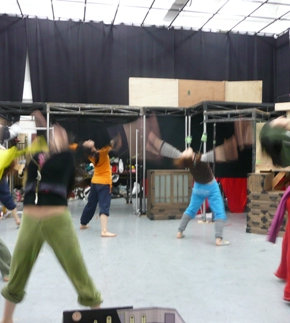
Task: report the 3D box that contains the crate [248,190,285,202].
[{"bbox_3d":[1.884,0.542,5.283,0.530,0.135,0.450,0,1,32],"label":"crate"}]

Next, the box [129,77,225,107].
[{"bbox_3d":[0.781,-1.510,8.244,2.312,0.837,0.200,0,1,-10],"label":"box"}]

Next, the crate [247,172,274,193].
[{"bbox_3d":[1.777,0.329,5.349,0.275,0.290,0.450,0,1,32],"label":"crate"}]

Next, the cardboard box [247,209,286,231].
[{"bbox_3d":[1.884,0.894,5.286,0.530,0.360,0.450,0,1,32],"label":"cardboard box"}]

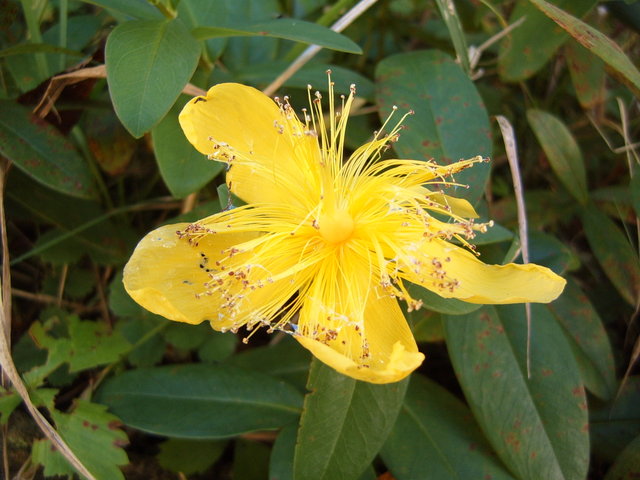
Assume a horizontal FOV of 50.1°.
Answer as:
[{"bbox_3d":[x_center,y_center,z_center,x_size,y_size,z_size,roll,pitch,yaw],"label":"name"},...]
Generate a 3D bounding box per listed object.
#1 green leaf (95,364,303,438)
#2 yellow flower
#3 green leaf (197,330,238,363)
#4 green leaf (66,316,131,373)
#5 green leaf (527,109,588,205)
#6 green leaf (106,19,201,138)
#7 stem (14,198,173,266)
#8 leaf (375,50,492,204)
[{"bbox_3d":[-0.036,0.048,0.205,0.064,0.008,0.025,4,60,2],"label":"green leaf"},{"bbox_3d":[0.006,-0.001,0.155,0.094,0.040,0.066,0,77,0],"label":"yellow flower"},{"bbox_3d":[-0.034,0.035,0.225,0.015,0.004,0.013,0,60,0],"label":"green leaf"},{"bbox_3d":[-0.070,0.033,0.215,0.021,0.005,0.018,-22,62,-12],"label":"green leaf"},{"bbox_3d":[0.085,-0.030,0.245,0.014,0.006,0.042,-27,72,-17],"label":"green leaf"},{"bbox_3d":[-0.042,-0.041,0.172,0.024,0.007,0.036,14,60,5],"label":"green leaf"},{"bbox_3d":[-0.076,-0.003,0.230,0.058,0.006,0.007,-21,74,0],"label":"stem"},{"bbox_3d":[0.033,-0.030,0.200,0.035,0.008,0.055,-14,63,-4],"label":"leaf"}]

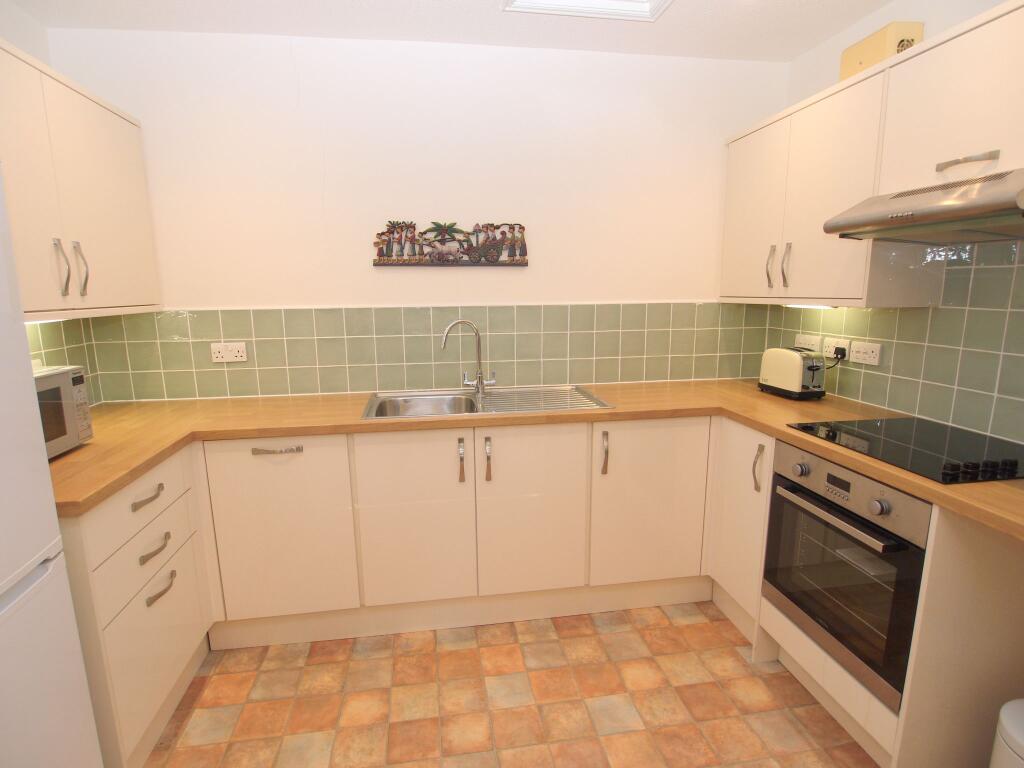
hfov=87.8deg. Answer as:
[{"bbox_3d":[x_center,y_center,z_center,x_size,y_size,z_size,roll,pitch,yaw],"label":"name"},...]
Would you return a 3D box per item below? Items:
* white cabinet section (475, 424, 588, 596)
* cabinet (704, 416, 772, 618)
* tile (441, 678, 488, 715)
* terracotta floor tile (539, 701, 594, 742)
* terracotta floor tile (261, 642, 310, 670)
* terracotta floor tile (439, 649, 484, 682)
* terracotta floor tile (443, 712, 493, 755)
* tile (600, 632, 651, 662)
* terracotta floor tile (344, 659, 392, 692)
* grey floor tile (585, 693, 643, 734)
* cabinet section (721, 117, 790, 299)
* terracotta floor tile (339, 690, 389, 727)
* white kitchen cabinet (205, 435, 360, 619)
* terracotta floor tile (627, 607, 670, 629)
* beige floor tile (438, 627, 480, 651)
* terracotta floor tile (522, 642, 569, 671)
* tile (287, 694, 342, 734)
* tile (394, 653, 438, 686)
[{"bbox_3d":[0.044,0.467,2.464,0.455,0.724,0.586,-2,10,-8],"label":"white cabinet section"},{"bbox_3d":[1.177,0.501,2.134,0.582,0.720,0.350,-2,10,-8],"label":"cabinet"},{"bbox_3d":[-0.170,1.071,1.826,0.155,0.010,0.154,-2,10,-9],"label":"tile"},{"bbox_3d":[0.184,1.122,1.772,0.161,0.010,0.158,-2,11,-9],"label":"terracotta floor tile"},{"bbox_3d":[-0.882,1.071,2.085,0.164,0.010,0.148,-2,11,-9],"label":"terracotta floor tile"},{"bbox_3d":[-0.197,1.044,1.980,0.155,0.010,0.154,-2,10,-9],"label":"terracotta floor tile"},{"bbox_3d":[-0.142,1.097,1.672,0.155,0.010,0.154,-2,10,-9],"label":"terracotta floor tile"},{"bbox_3d":[0.454,1.046,2.126,0.157,0.010,0.156,-2,10,-9],"label":"tile"},{"bbox_3d":[-0.523,1.079,1.974,0.160,0.010,0.161,-2,10,-8],"label":"terracotta floor tile"},{"bbox_3d":[0.337,1.099,1.774,0.160,0.010,0.160,-2,10,-9],"label":"grey floor tile"},{"bbox_3d":[1.252,-0.768,2.447,0.317,0.729,0.460,-2,10,-8],"label":"cabinet section"},{"bbox_3d":[-0.498,1.102,1.808,0.160,0.010,0.160,-2,10,-9],"label":"terracotta floor tile"},{"bbox_3d":[-0.894,0.494,2.283,0.500,0.715,0.570,-2,11,-9],"label":"white kitchen cabinet"},{"bbox_3d":[0.573,0.990,2.248,0.155,0.010,0.154,-2,10,-9],"label":"terracotta floor tile"},{"bbox_3d":[-0.224,1.036,2.162,0.160,0.010,0.148,-2,10,-9],"label":"beige floor tile"},{"bbox_3d":[0.124,1.050,2.063,0.160,0.010,0.160,-2,10,-9],"label":"terracotta floor tile"},{"bbox_3d":[-0.659,1.117,1.796,0.157,0.010,0.156,-2,10,-9],"label":"tile"},{"bbox_3d":[-0.363,1.069,1.986,0.160,0.010,0.160,-2,10,-9],"label":"tile"}]

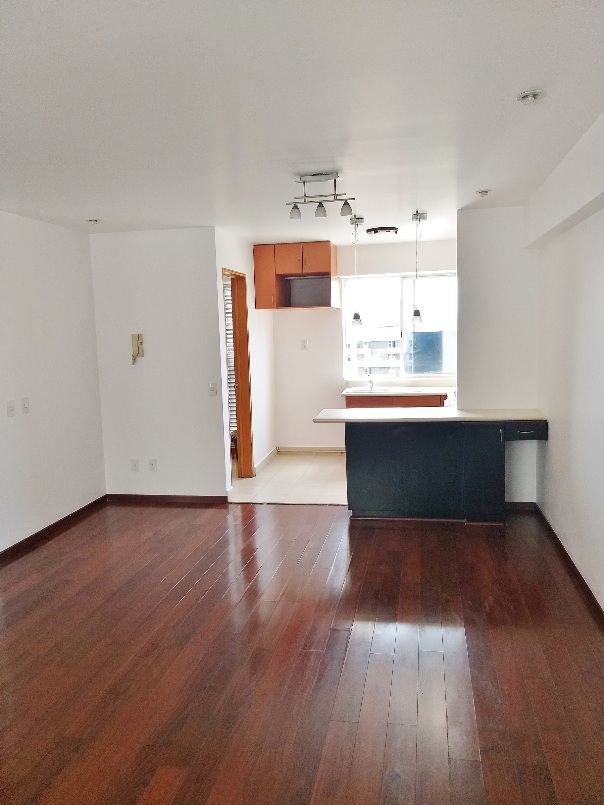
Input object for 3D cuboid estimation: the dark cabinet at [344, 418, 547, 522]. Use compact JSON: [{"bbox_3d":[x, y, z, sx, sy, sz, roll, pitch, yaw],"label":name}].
[{"bbox_3d":[1.148,0.511,4.928,1.517,0.804,0.562,0,7,12],"label":"dark cabinet"}]

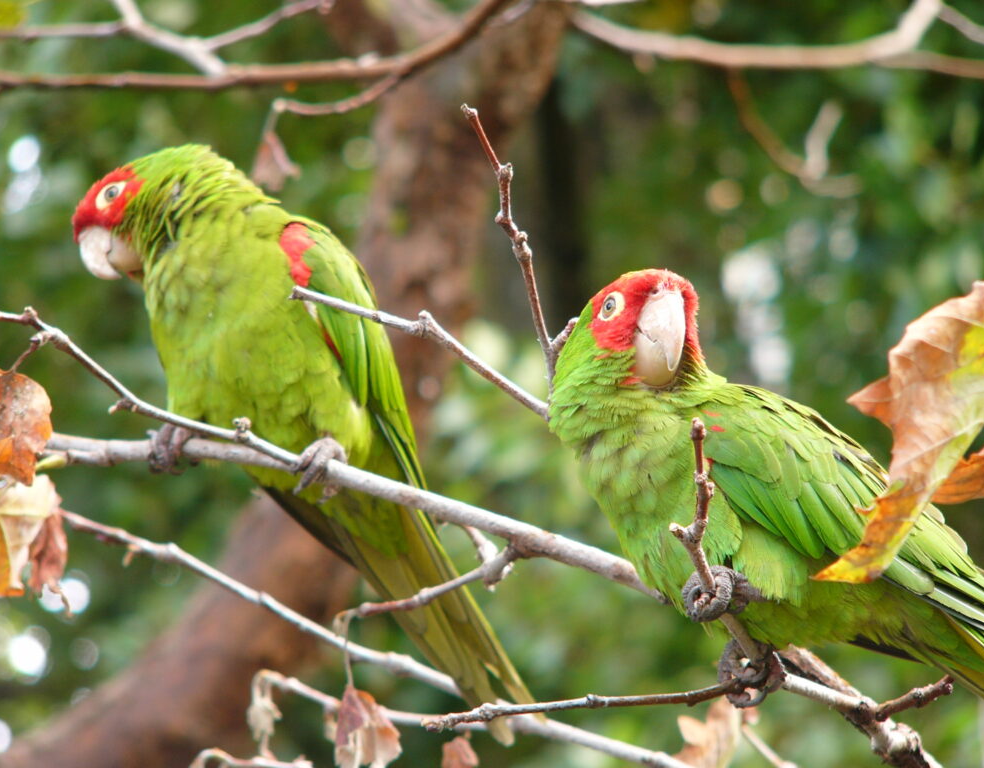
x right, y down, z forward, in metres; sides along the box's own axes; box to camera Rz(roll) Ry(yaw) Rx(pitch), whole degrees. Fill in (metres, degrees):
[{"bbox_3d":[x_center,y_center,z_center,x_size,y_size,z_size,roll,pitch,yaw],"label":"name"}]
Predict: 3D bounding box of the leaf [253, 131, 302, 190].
[{"bbox_3d":[-0.093,-0.096,3.050,0.021,0.027,0.014,1,-5,-6],"label":"leaf"}]

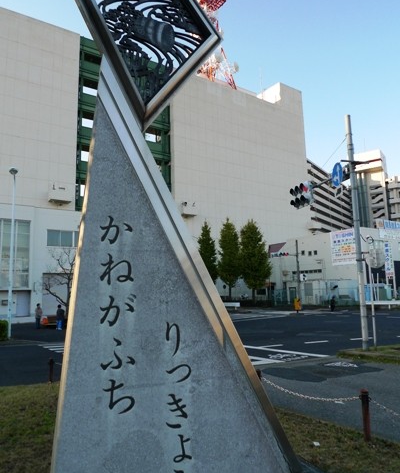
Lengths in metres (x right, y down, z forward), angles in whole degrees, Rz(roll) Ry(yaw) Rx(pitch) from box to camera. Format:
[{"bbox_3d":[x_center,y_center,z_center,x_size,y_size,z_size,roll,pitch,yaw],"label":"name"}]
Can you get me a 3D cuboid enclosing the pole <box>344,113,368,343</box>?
[{"bbox_3d":[5.525,-0.292,13.128,0.230,8.426,0.230,0,-7,-13],"label":"pole"}]

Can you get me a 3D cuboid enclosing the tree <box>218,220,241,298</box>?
[{"bbox_3d":[3.218,2.711,41.092,2.600,9.448,2.600,-2,-7,0],"label":"tree"}]

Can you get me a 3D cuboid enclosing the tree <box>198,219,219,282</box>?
[{"bbox_3d":[0.695,2.776,40.777,2.500,9.207,2.500,-2,-7,0],"label":"tree"}]

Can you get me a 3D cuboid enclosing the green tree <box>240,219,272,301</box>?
[{"bbox_3d":[5.975,2.800,41.606,3.500,9.677,3.500,-2,-7,0],"label":"green tree"}]

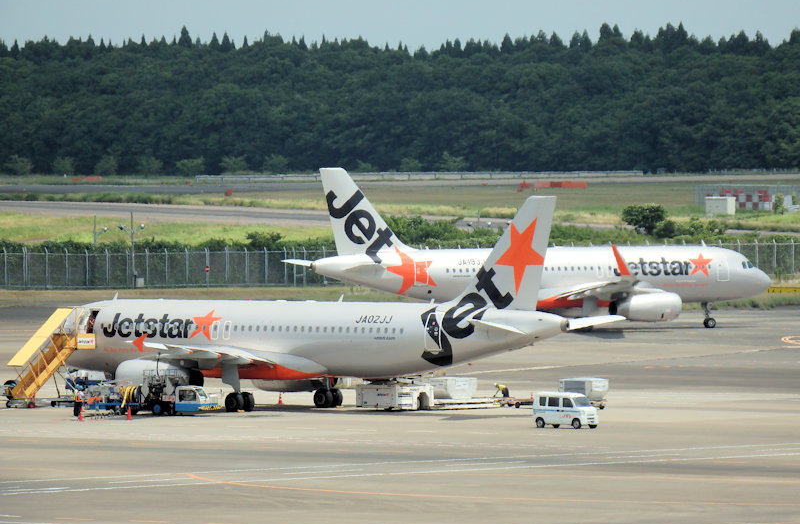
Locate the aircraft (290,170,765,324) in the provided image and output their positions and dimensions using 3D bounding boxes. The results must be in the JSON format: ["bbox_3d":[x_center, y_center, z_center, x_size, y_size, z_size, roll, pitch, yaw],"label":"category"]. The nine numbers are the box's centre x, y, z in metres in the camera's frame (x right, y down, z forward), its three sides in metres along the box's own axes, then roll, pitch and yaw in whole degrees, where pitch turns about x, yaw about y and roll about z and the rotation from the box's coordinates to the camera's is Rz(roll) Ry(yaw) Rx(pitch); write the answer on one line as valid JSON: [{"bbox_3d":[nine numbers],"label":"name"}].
[{"bbox_3d":[10.407,-0.936,620.639,37.570,11.760,35.800,-1,1,-29],"label":"aircraft"}]

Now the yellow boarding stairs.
[{"bbox_3d":[-19.642,5.328,481.560,1.900,5.450,6.200,1,2,39],"label":"yellow boarding stairs"}]

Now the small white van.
[{"bbox_3d":[8.680,7.721,452.771,3.395,1.890,1.475,1,2,38],"label":"small white van"}]

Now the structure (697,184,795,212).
[{"bbox_3d":[45.368,-8.207,1138.000,12.800,3.600,8.000,0,1,0],"label":"structure"}]

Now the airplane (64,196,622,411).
[{"bbox_3d":[-5.583,2.234,476.555,37.570,11.760,34.100,1,2,39],"label":"airplane"}]

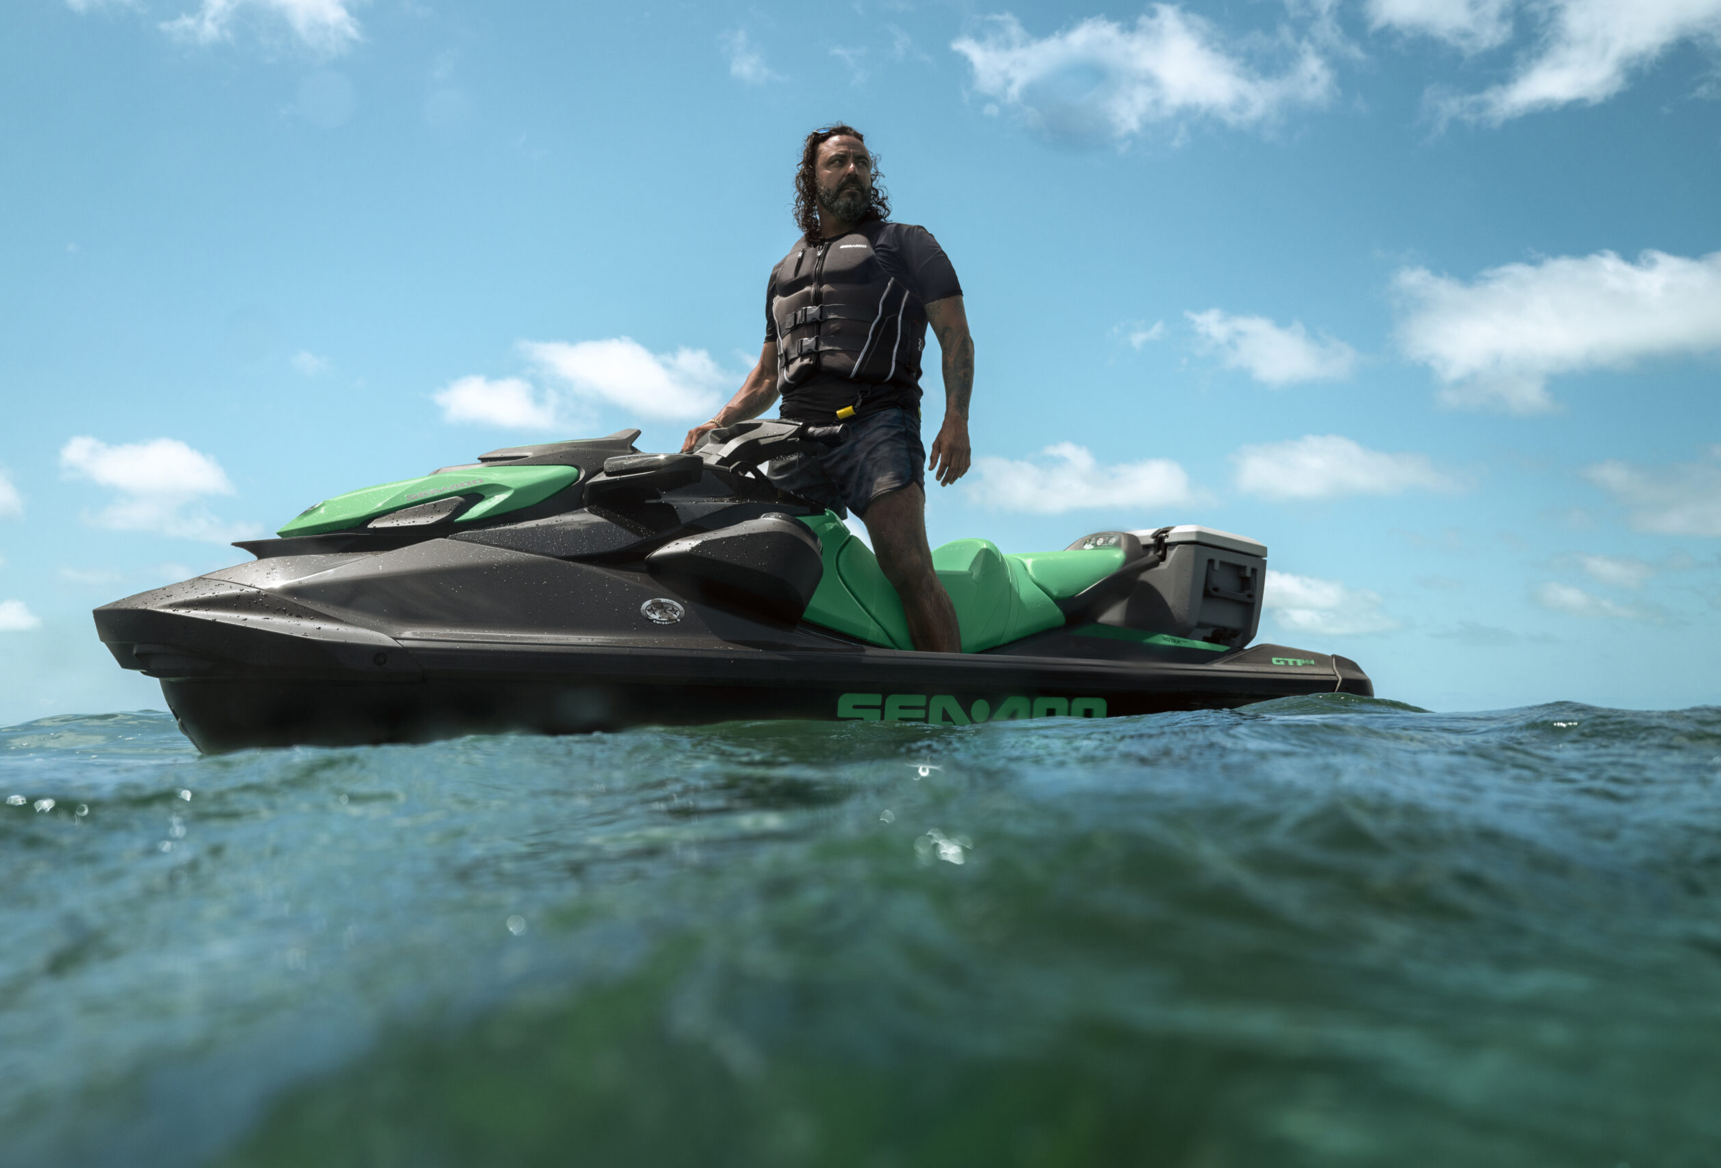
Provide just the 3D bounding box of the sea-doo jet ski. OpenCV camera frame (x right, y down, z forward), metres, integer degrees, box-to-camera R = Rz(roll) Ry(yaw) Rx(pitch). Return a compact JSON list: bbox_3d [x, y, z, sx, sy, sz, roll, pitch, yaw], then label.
[{"bbox_3d":[-0.093,0.145,3.535,3.320,1.130,1.250,4,-7,-36],"label":"sea-doo jet ski"}]

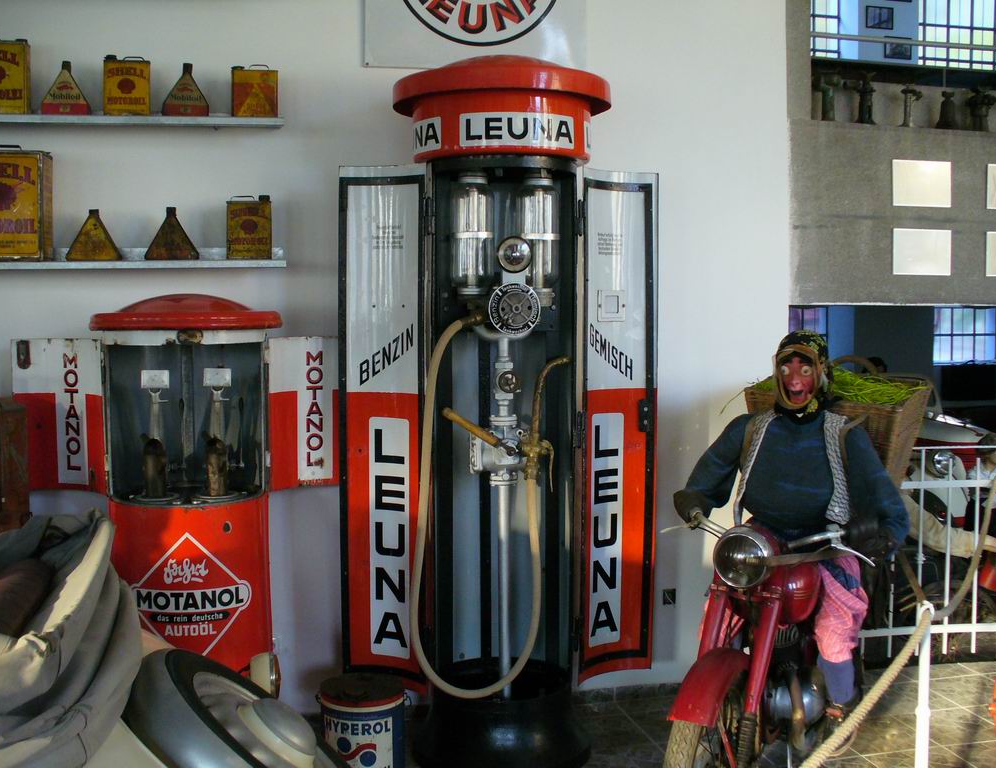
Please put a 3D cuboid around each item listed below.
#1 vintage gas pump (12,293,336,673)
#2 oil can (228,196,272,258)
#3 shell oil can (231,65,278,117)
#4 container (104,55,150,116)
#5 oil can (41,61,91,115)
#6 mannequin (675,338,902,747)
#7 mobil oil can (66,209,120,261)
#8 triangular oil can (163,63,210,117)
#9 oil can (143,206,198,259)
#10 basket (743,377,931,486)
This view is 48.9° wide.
[{"bbox_3d":[-0.954,0.489,3.384,1.060,1.539,0.600,-1,5,-14],"label":"vintage gas pump"},{"bbox_3d":[-0.816,-0.516,3.599,0.140,0.205,0.085,-1,5,-10],"label":"oil can"},{"bbox_3d":[-0.792,-0.955,3.567,0.145,0.150,0.085,-1,5,-9],"label":"shell oil can"},{"bbox_3d":[-1.176,-0.950,3.478,0.128,0.169,0.085,-1,5,-14],"label":"container"},{"bbox_3d":[-1.357,-0.930,3.438,0.133,0.149,0.080,-1,5,-15],"label":"oil can"},{"bbox_3d":[0.865,0.456,3.280,0.680,1.225,0.660,3,5,29],"label":"mannequin"},{"bbox_3d":[-1.289,-0.475,3.492,0.150,0.162,0.085,-1,5,-15],"label":"mobil oil can"},{"bbox_3d":[-1.004,-0.945,3.519,0.135,0.154,0.080,-1,5,-13],"label":"triangular oil can"},{"bbox_3d":[-1.056,-0.486,3.545,0.159,0.171,0.085,-1,5,-13],"label":"oil can"},{"bbox_3d":[1.120,0.252,3.694,0.510,0.460,0.380,8,8,29],"label":"basket"}]

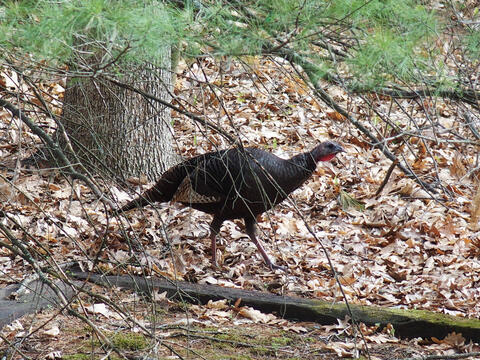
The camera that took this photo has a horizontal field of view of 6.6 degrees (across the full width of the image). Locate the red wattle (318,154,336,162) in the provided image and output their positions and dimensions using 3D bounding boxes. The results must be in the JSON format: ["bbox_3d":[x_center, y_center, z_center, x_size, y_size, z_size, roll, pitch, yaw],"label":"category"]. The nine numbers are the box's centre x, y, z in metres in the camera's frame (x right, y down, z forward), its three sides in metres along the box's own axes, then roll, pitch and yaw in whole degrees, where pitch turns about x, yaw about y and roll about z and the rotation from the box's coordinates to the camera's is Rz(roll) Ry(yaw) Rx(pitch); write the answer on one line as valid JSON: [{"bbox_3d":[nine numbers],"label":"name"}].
[{"bbox_3d":[0.366,-0.090,17.400,0.074,0.034,0.035,0,8,0],"label":"red wattle"}]

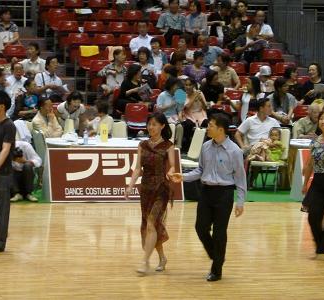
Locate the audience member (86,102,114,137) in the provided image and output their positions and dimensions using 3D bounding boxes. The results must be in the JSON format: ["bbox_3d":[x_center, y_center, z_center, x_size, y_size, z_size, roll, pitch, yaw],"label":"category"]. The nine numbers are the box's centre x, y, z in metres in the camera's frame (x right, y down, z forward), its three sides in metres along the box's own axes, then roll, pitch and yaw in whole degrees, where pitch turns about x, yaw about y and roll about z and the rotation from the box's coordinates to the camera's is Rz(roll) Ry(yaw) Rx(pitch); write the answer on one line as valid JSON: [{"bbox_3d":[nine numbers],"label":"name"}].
[{"bbox_3d":[-0.847,-0.068,32.400,0.720,1.200,0.460,-2,5,-24],"label":"audience member"}]

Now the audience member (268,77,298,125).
[{"bbox_3d":[1.850,-0.476,35.010,0.460,1.240,0.750,-1,6,-25],"label":"audience member"}]

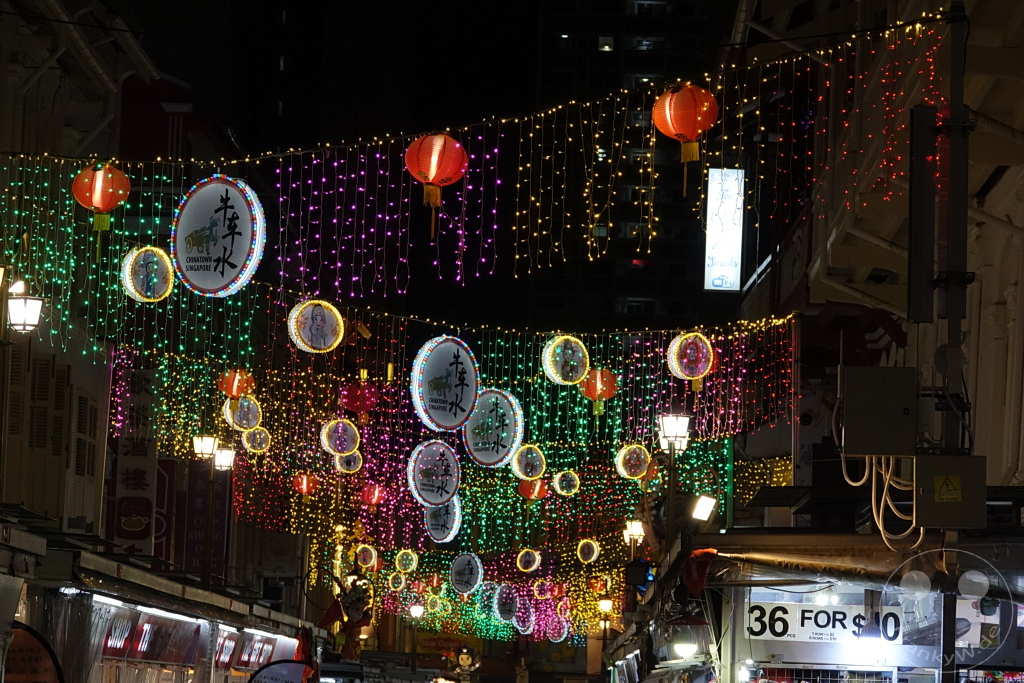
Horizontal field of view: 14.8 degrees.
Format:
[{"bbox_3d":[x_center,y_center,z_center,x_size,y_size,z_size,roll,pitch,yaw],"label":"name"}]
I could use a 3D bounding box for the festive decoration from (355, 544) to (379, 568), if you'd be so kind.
[{"bbox_3d":[-2.864,4.241,78.000,0.420,0.420,0.105,-3,-7,33],"label":"festive decoration"}]

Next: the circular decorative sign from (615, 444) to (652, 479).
[{"bbox_3d":[2.099,2.099,68.600,0.600,0.600,0.170,3,-6,-25],"label":"circular decorative sign"}]

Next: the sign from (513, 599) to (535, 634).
[{"bbox_3d":[0.385,8.833,127.000,0.140,1.120,1.120,4,-7,-38],"label":"sign"}]

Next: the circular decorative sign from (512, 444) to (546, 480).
[{"bbox_3d":[0.203,1.487,48.600,0.430,0.430,0.120,5,-6,-30],"label":"circular decorative sign"}]

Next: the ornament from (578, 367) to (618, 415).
[{"bbox_3d":[1.094,0.626,50.000,0.500,0.600,0.500,0,-5,1],"label":"ornament"}]

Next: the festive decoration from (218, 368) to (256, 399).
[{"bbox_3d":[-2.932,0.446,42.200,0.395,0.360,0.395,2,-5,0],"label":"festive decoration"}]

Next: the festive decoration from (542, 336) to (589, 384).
[{"bbox_3d":[0.475,0.170,34.800,0.420,0.420,0.110,4,-7,-36],"label":"festive decoration"}]

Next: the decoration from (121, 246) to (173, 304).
[{"bbox_3d":[-3.973,-0.730,43.100,0.600,0.600,0.170,5,-7,-41],"label":"decoration"}]

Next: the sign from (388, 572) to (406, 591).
[{"bbox_3d":[-2.739,5.766,95.000,0.430,0.430,0.120,-3,-7,42],"label":"sign"}]

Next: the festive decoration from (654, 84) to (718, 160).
[{"bbox_3d":[1.329,-1.671,30.300,0.500,0.590,0.500,0,-5,3],"label":"festive decoration"}]

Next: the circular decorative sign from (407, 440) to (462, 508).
[{"bbox_3d":[-1.322,2.227,66.600,1.120,1.120,0.140,5,-8,-44],"label":"circular decorative sign"}]

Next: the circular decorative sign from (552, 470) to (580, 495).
[{"bbox_3d":[0.930,2.424,67.500,0.430,0.430,0.120,5,-6,-30],"label":"circular decorative sign"}]

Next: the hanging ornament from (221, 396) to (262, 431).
[{"bbox_3d":[-4.055,1.068,59.500,0.540,0.540,0.150,5,-7,-42],"label":"hanging ornament"}]

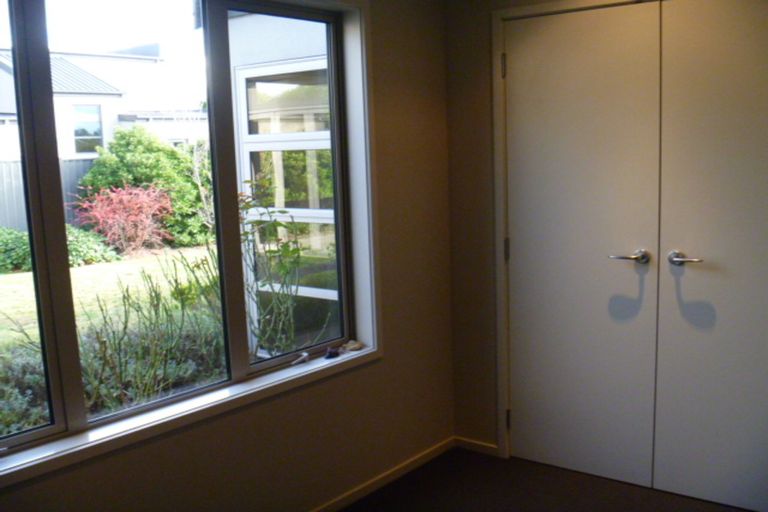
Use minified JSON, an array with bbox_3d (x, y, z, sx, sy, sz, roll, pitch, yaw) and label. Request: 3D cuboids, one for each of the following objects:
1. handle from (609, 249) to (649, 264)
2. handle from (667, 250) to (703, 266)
[{"bbox_3d":[0.997,0.006,3.029,0.147,0.062,0.065,4,10,36],"label":"handle"},{"bbox_3d":[1.172,0.015,2.901,0.147,0.062,0.065,4,10,36],"label":"handle"}]

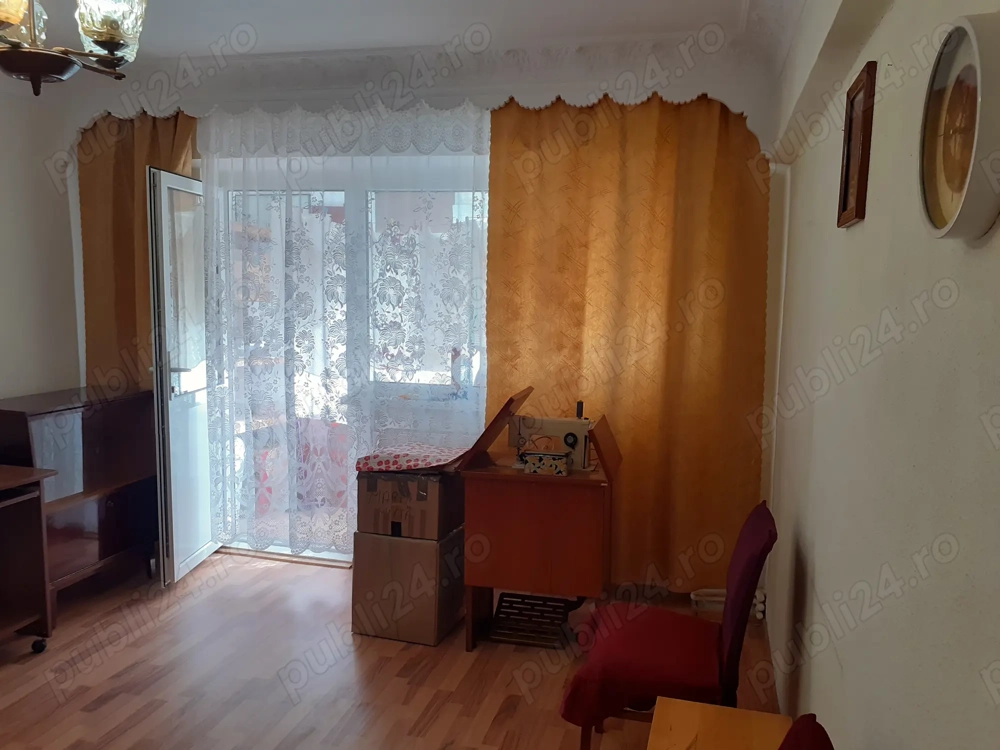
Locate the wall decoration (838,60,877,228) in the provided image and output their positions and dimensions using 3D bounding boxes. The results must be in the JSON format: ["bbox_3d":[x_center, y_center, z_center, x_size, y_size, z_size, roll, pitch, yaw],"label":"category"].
[{"bbox_3d":[0.834,-0.523,1.828,0.019,0.332,0.263,3,7,15],"label":"wall decoration"}]

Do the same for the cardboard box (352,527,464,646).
[{"bbox_3d":[-0.389,0.879,3.481,0.391,0.454,0.408,3,7,15],"label":"cardboard box"}]

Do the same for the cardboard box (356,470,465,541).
[{"bbox_3d":[-0.369,0.523,3.429,0.363,0.259,0.400,3,7,15],"label":"cardboard box"}]

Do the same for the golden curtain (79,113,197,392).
[{"bbox_3d":[-1.901,-0.239,4.191,0.724,2.187,0.123,3,7,15],"label":"golden curtain"}]

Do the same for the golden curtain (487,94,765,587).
[{"bbox_3d":[0.544,-0.115,3.512,1.263,2.195,0.123,3,7,15],"label":"golden curtain"}]

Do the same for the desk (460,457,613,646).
[{"bbox_3d":[0.174,0.760,3.296,0.594,0.759,0.382,3,7,15],"label":"desk"}]

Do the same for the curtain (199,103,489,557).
[{"bbox_3d":[-0.793,-0.176,3.872,1.525,2.264,0.092,3,7,15],"label":"curtain"}]

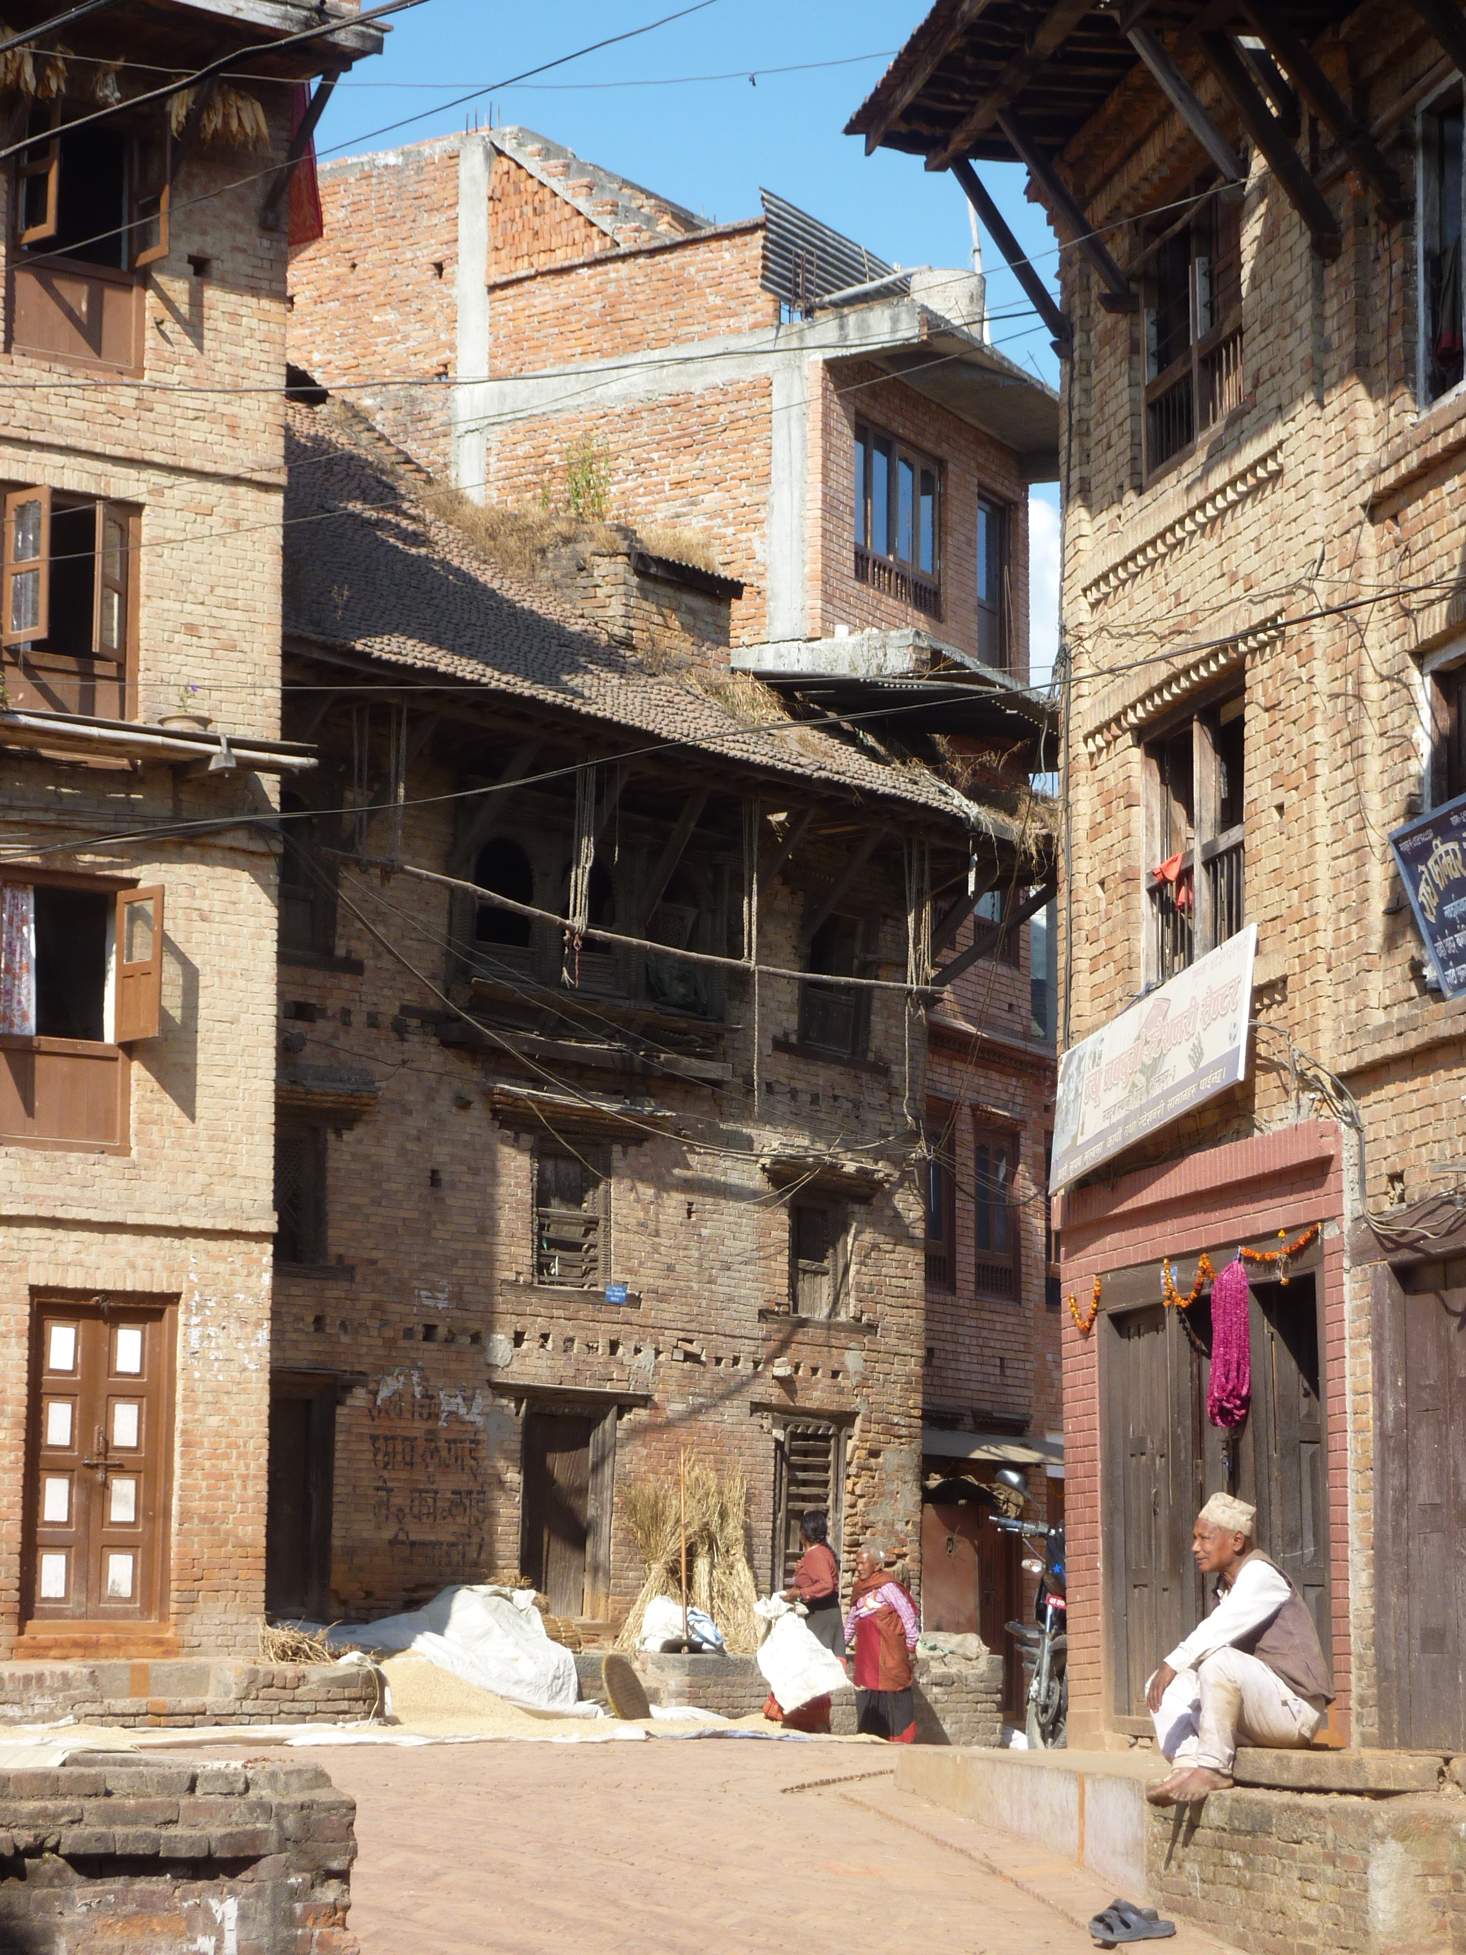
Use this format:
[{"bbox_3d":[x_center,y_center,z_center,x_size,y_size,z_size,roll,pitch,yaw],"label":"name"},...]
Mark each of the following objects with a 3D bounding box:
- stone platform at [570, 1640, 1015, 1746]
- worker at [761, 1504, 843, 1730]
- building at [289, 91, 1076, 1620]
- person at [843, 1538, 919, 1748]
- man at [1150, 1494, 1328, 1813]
[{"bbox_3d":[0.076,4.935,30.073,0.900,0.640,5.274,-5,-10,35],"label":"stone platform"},{"bbox_3d":[0.496,4.309,29.487,0.500,1.510,0.470,-3,-9,20],"label":"worker"},{"bbox_3d":[-2.323,-1.084,32.986,7.200,12.650,10.000,-5,-10,35],"label":"building"},{"bbox_3d":[1.008,4.484,29.664,0.480,1.370,0.420,-7,-11,39],"label":"person"},{"bbox_3d":[1.641,2.174,14.237,0.620,1.010,0.460,3,-9,-20],"label":"man"}]

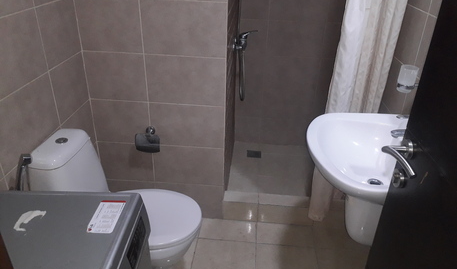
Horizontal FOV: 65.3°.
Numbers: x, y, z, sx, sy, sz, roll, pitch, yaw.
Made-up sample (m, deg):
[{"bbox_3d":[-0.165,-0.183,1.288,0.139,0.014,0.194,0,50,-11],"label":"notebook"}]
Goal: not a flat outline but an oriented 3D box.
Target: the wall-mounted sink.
[{"bbox_3d":[0.534,0.269,1.432,0.495,0.520,0.590,4,28,4],"label":"wall-mounted sink"}]

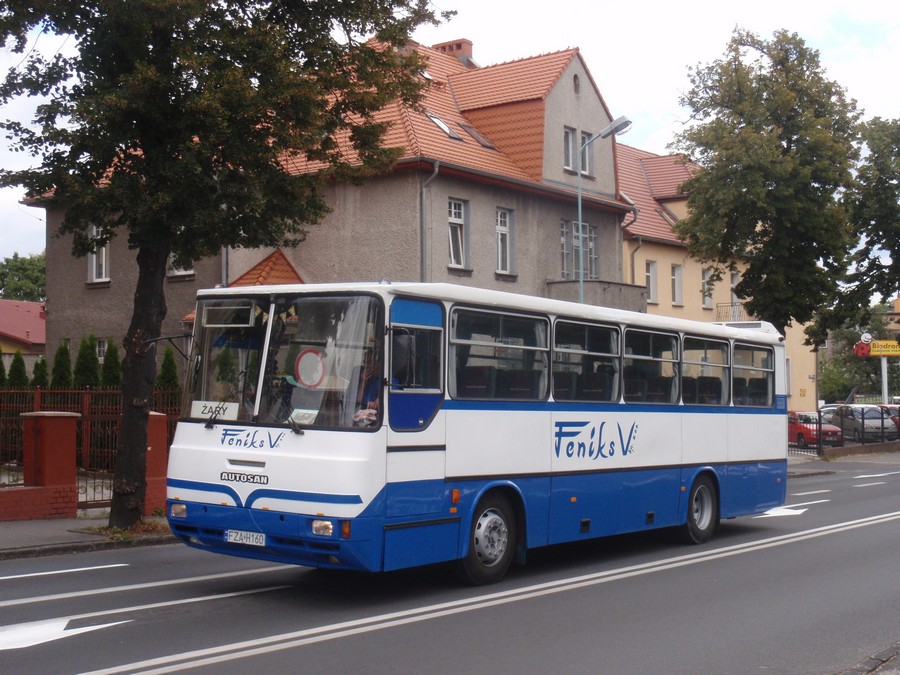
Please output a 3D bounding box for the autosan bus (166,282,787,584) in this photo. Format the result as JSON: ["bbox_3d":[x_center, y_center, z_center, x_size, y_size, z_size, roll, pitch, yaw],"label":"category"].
[{"bbox_3d":[1.111,1.109,15.497,2.500,3.080,10.050,-2,-4,36],"label":"autosan bus"}]

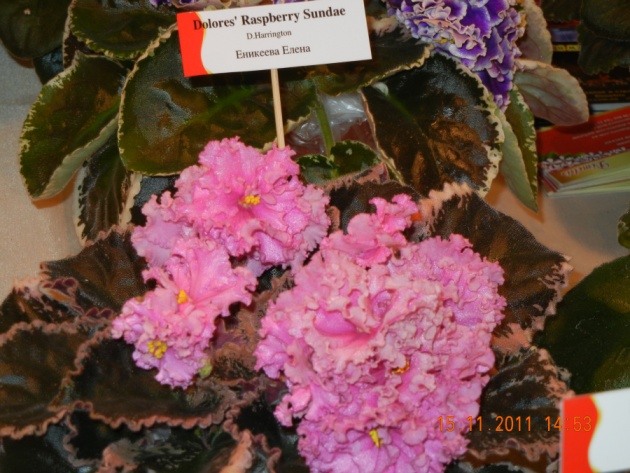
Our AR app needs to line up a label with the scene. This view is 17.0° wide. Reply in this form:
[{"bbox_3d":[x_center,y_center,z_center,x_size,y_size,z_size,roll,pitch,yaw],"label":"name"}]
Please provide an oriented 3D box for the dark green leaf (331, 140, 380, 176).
[{"bbox_3d":[0.020,-0.039,1.045,0.023,0.007,0.017,-19,67,-15],"label":"dark green leaf"}]

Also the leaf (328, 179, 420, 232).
[{"bbox_3d":[0.029,-0.013,1.020,0.050,0.018,0.045,5,53,0],"label":"leaf"}]

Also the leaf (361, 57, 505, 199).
[{"bbox_3d":[0.058,-0.055,1.050,0.061,0.020,0.075,-26,74,-18],"label":"leaf"}]

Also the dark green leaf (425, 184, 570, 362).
[{"bbox_3d":[0.081,0.017,1.000,0.074,0.022,0.085,3,52,-9],"label":"dark green leaf"}]

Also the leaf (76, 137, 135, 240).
[{"bbox_3d":[-0.105,-0.025,1.060,0.031,0.014,0.056,11,73,19],"label":"leaf"}]

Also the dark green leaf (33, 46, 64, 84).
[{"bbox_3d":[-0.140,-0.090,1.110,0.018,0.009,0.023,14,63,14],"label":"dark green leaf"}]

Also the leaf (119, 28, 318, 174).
[{"bbox_3d":[-0.048,-0.067,1.060,0.098,0.020,0.064,-21,65,0],"label":"leaf"}]

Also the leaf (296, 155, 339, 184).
[{"bbox_3d":[0.002,-0.033,1.045,0.021,0.006,0.015,-11,59,0],"label":"leaf"}]

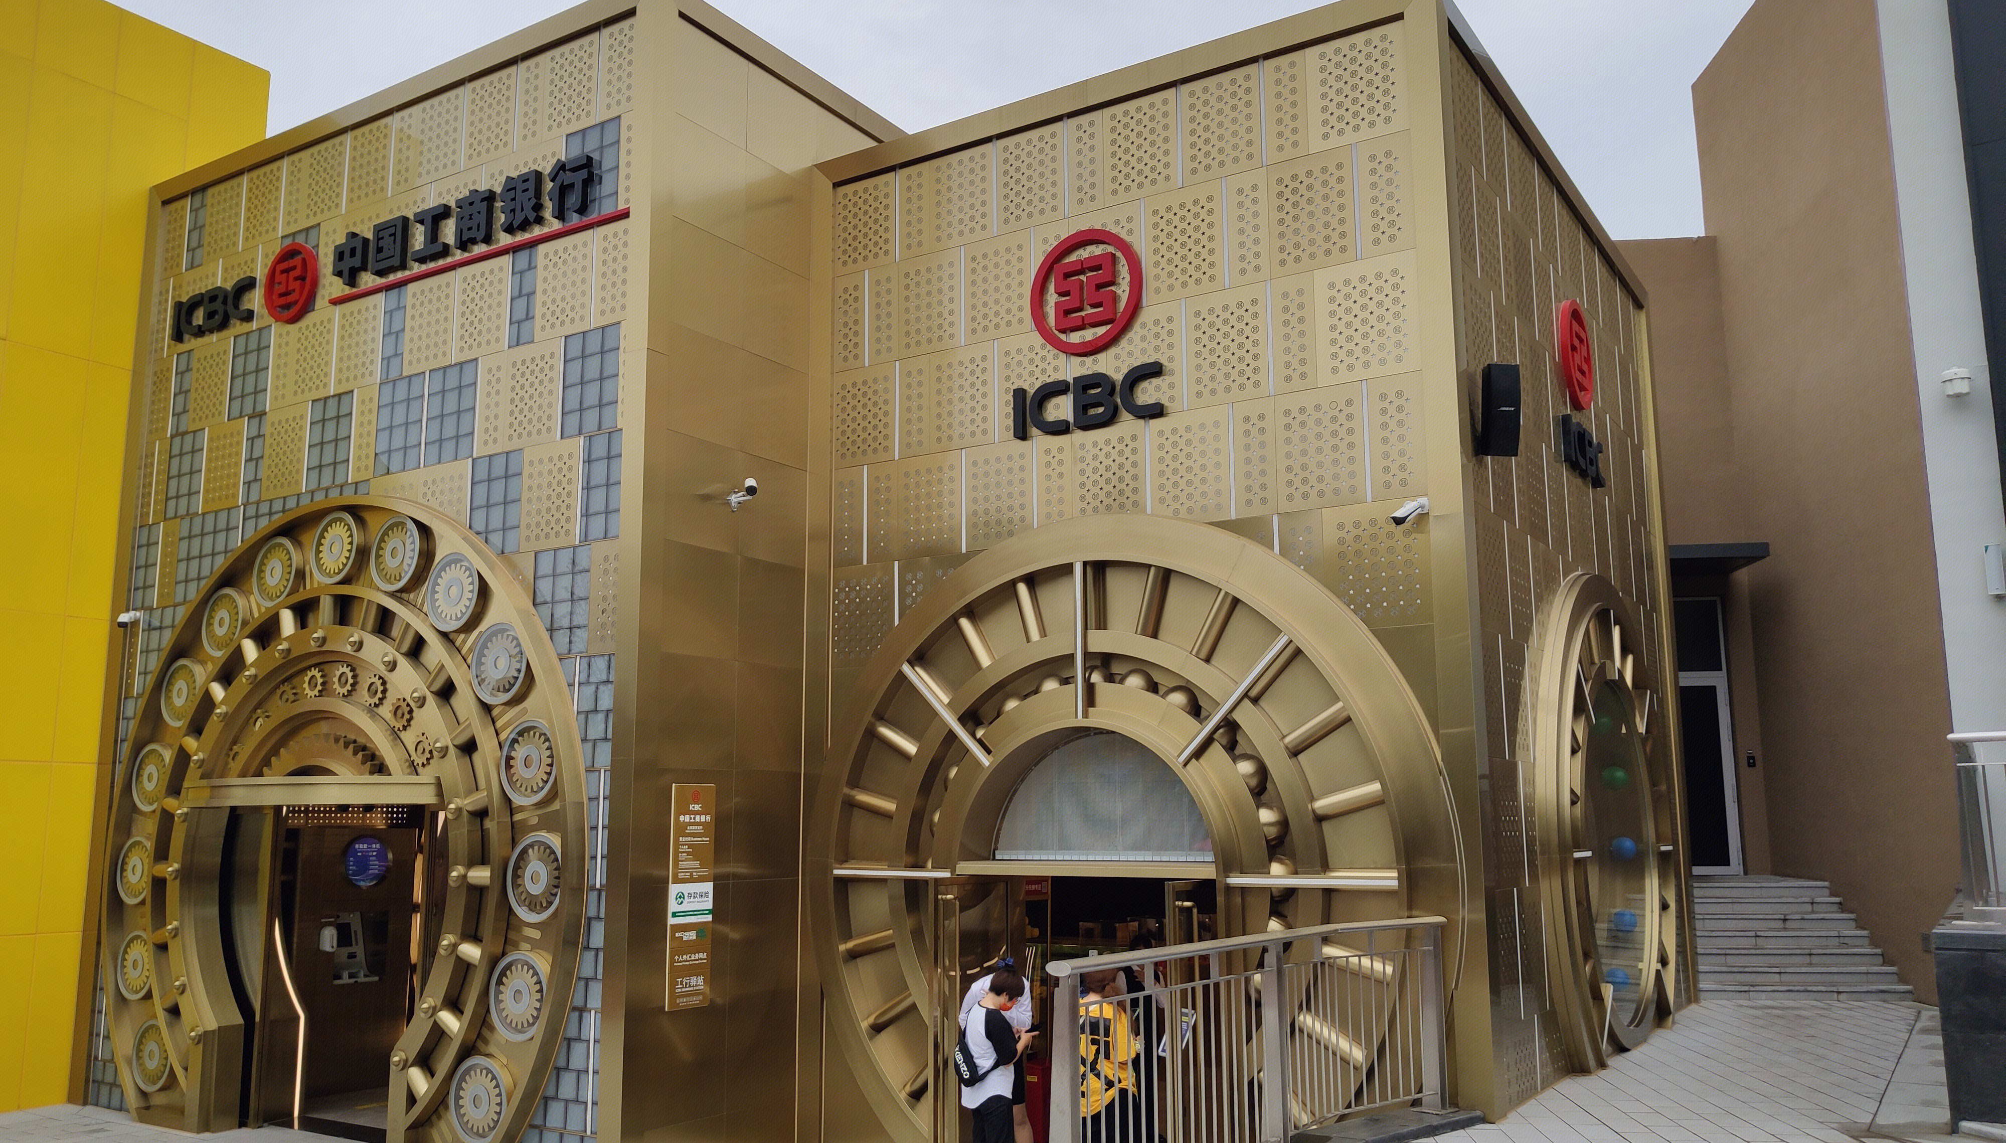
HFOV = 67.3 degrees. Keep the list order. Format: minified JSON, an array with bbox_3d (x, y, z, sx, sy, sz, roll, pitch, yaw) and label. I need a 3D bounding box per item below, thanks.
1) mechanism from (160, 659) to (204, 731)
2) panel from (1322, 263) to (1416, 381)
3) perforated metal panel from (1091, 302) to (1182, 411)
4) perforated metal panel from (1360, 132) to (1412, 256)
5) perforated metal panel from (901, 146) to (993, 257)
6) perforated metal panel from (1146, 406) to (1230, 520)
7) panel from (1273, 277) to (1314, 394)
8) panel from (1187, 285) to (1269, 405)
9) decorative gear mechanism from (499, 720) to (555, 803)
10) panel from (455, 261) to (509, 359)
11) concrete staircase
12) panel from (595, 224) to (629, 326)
[{"bbox_3d":[-7.376,1.100,13.607,0.623,0.623,0.103,-6,-10,33],"label":"mechanism"},{"bbox_3d":[2.456,-1.695,10.161,0.691,0.800,0.040,-6,-11,33],"label":"panel"},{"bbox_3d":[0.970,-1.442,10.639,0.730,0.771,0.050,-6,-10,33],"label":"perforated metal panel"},{"bbox_3d":[2.597,-2.545,10.204,0.364,0.836,0.040,-6,-11,33],"label":"perforated metal panel"},{"bbox_3d":[-0.475,-3.024,12.308,0.932,0.809,0.040,-6,-11,33],"label":"perforated metal panel"},{"bbox_3d":[1.328,-0.727,10.579,0.624,0.814,0.052,-6,-10,33],"label":"perforated metal panel"},{"bbox_3d":[1.941,-1.577,9.996,0.308,0.800,0.040,-6,-11,33],"label":"panel"},{"bbox_3d":[1.592,-1.607,10.717,0.618,0.823,0.040,-6,-11,33],"label":"panel"},{"bbox_3d":[-3.270,1.342,10.546,0.578,0.578,0.112,-6,-11,32],"label":"decorative gear mechanism"},{"bbox_3d":[-4.171,-2.099,12.138,0.632,0.788,0.052,-6,-10,33],"label":"panel"},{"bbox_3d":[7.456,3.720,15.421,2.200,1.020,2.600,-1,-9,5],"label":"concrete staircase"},{"bbox_3d":[-2.922,-2.231,11.335,0.353,0.788,0.052,-6,-10,33],"label":"panel"}]

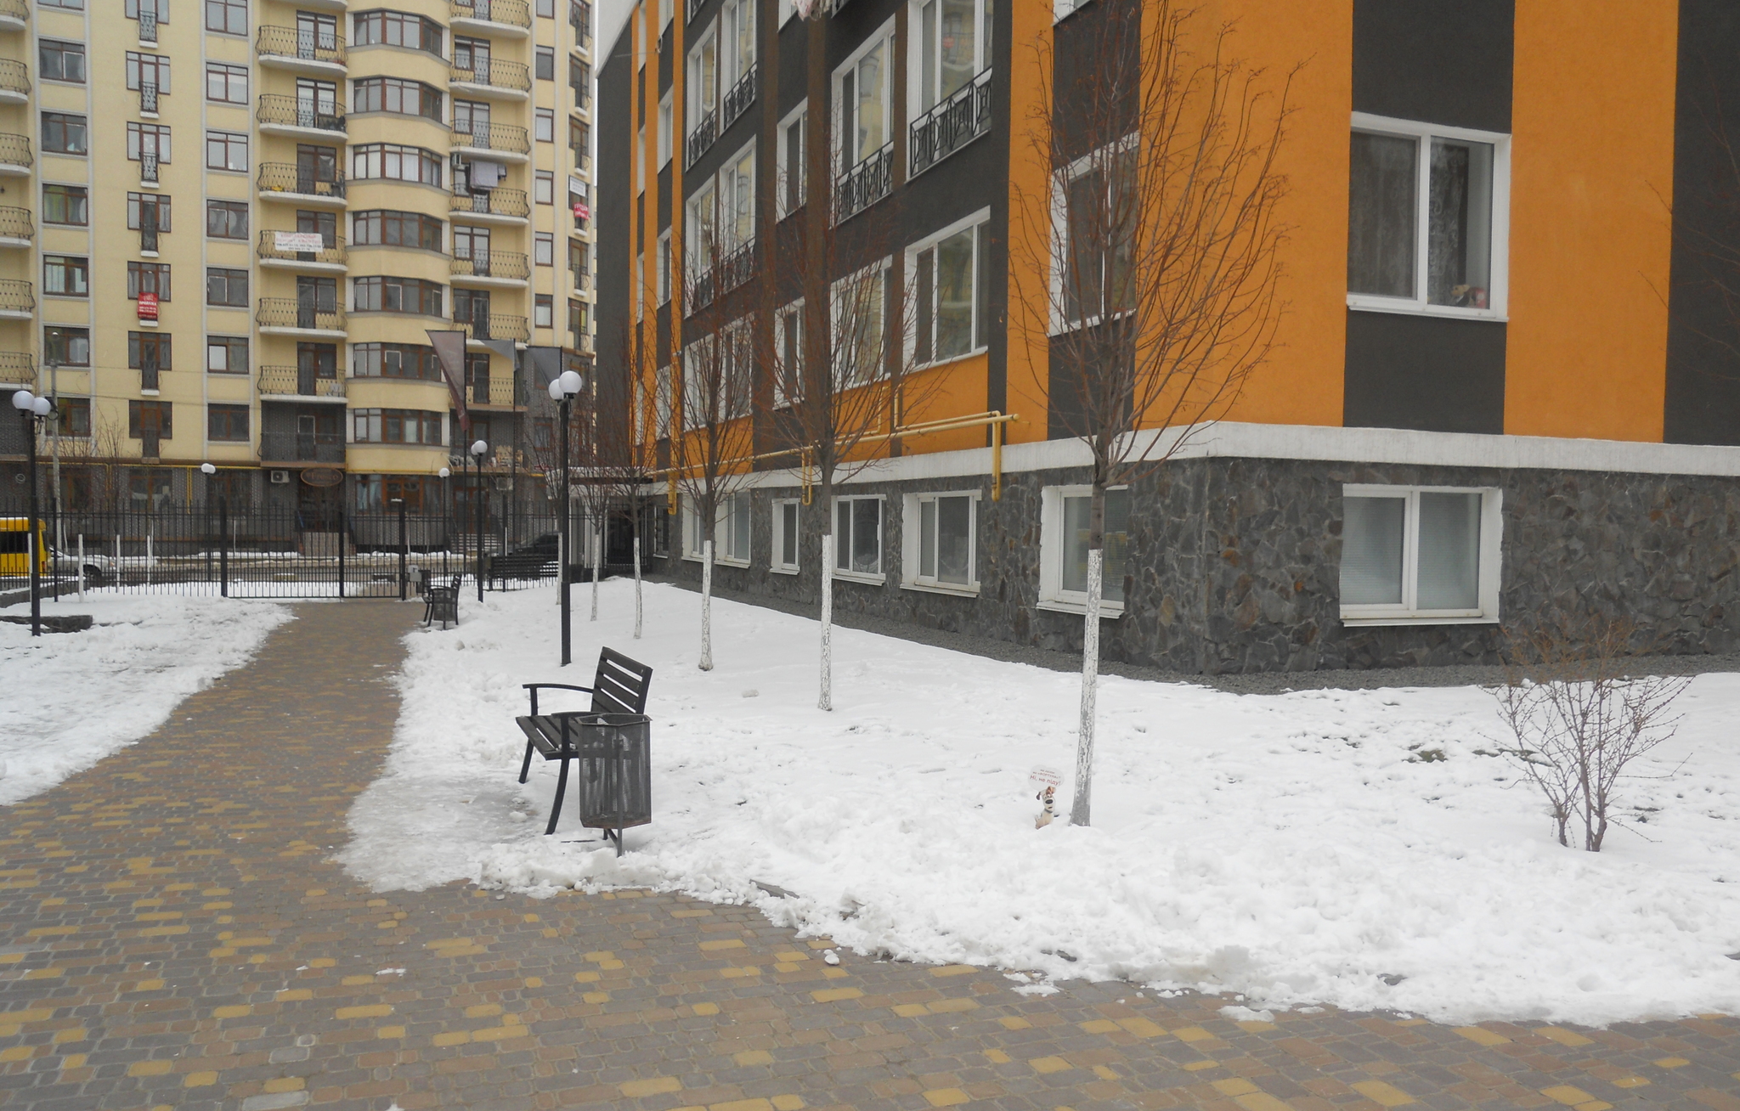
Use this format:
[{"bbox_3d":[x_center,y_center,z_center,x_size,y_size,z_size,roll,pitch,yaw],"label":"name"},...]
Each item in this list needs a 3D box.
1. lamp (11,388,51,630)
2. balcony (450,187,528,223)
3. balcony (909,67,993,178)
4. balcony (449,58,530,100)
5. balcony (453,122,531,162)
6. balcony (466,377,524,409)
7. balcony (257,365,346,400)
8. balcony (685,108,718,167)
[{"bbox_3d":[-10.634,-0.524,17.963,0.260,3.100,1.100,0,1,-19],"label":"lamp"},{"bbox_3d":[-18.145,-16.705,67.126,3.600,1.430,1.200,0,1,-27],"label":"balcony"},{"bbox_3d":[0.948,-5.009,16.576,0.100,0.666,2.475,0,1,-19],"label":"balcony"},{"bbox_3d":[-18.104,-22.713,66.973,3.600,1.430,1.200,0,1,-27],"label":"balcony"},{"bbox_3d":[-17.612,-19.227,65.682,3.639,1.480,1.200,0,1,-26],"label":"balcony"},{"bbox_3d":[-18.179,-7.726,67.370,3.600,1.430,1.200,0,1,-27],"label":"balcony"},{"bbox_3d":[-25.659,-7.656,63.701,3.690,1.439,1.350,0,2,-27],"label":"balcony"},{"bbox_3d":[-3.418,-8.525,29.053,0.100,0.690,2.582,0,1,-19],"label":"balcony"}]

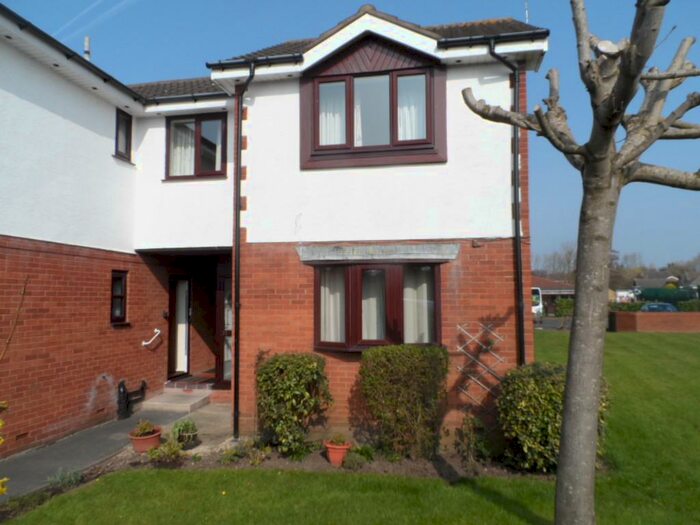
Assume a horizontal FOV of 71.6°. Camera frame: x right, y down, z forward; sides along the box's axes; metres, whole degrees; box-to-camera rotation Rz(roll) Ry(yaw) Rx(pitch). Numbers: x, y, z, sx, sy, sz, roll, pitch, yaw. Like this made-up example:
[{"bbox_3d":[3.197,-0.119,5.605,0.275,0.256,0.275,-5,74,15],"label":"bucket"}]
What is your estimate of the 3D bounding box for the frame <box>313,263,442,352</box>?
[{"bbox_3d":[0.335,0.611,6.521,1.740,1.170,0.260,-1,-4,10],"label":"frame"}]

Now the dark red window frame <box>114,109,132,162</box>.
[{"bbox_3d":[-3.850,-2.144,8.226,0.100,0.820,0.440,-1,-4,10],"label":"dark red window frame"}]

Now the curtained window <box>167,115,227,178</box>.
[{"bbox_3d":[-2.644,-1.996,8.337,1.180,1.150,0.100,-1,-4,12],"label":"curtained window"}]

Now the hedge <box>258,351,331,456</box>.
[{"bbox_3d":[-0.687,1.814,6.299,0.940,1.200,0.620,-1,-4,12],"label":"hedge"}]

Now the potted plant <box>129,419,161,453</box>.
[{"bbox_3d":[-2.674,2.242,6.384,0.410,0.400,0.410,-1,-4,10],"label":"potted plant"}]

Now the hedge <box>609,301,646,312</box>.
[{"bbox_3d":[25.160,4.423,44.000,3.800,1.450,1.200,-1,-4,12],"label":"hedge"}]

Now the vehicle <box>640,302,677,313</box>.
[{"bbox_3d":[25.345,4.111,40.000,4.200,1.480,1.780,-1,-4,12],"label":"vehicle"}]

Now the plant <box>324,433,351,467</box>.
[{"bbox_3d":[-0.132,2.164,5.614,0.310,0.390,0.310,0,-4,0],"label":"plant"}]

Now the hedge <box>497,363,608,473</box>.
[{"bbox_3d":[2.295,1.810,5.657,1.200,1.110,0.820,-1,-4,12],"label":"hedge"}]

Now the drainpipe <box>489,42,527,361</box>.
[{"bbox_3d":[2.033,-0.251,6.179,0.400,5.300,0.340,-1,-4,10],"label":"drainpipe"}]

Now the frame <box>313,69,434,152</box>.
[{"bbox_3d":[0.312,-2.112,6.801,1.715,1.120,0.110,-1,-4,10],"label":"frame"}]

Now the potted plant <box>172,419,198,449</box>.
[{"bbox_3d":[-2.177,2.264,6.484,0.350,0.370,0.340,-1,-4,10],"label":"potted plant"}]

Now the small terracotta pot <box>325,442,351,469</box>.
[{"bbox_3d":[-0.132,2.228,5.609,0.300,0.260,0.300,0,-4,0],"label":"small terracotta pot"}]

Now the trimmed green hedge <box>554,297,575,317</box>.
[{"bbox_3d":[14.210,2.901,32.000,1.400,1.350,1.300,-1,-4,12],"label":"trimmed green hedge"}]

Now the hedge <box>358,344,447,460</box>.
[{"bbox_3d":[0.644,1.733,6.027,1.100,1.320,0.660,-1,-4,12],"label":"hedge"}]

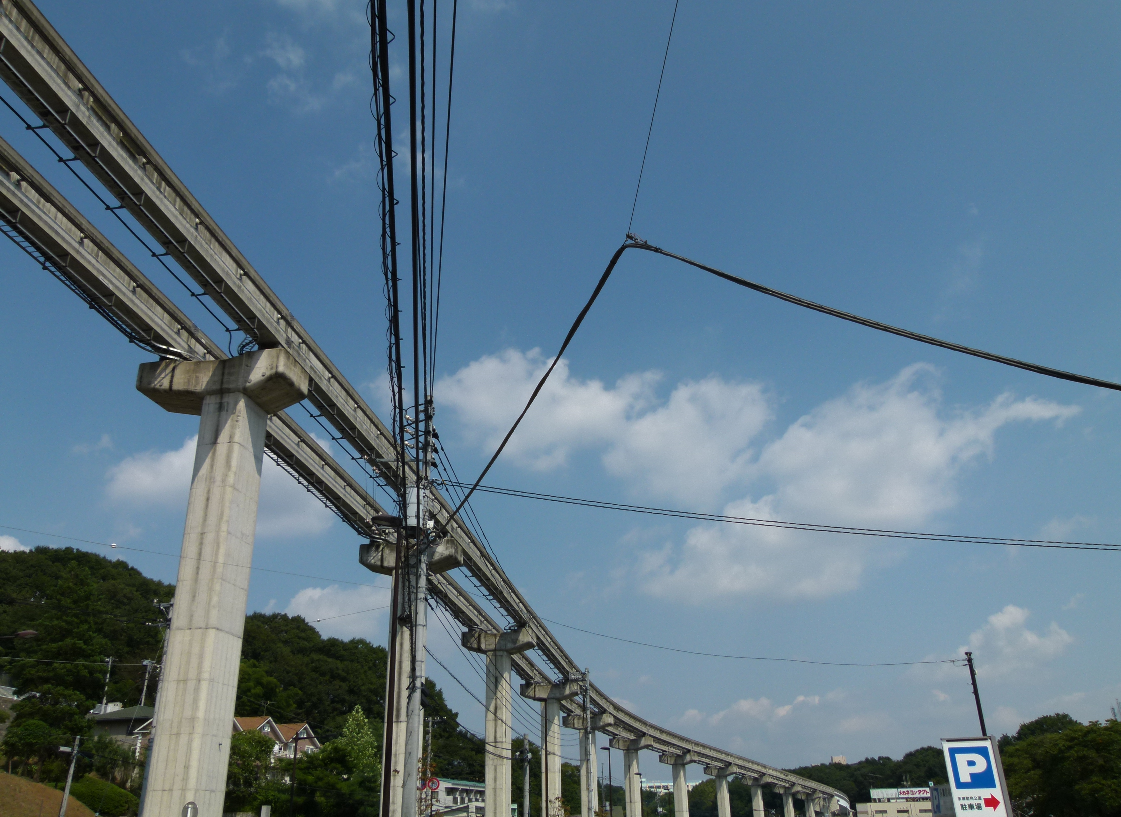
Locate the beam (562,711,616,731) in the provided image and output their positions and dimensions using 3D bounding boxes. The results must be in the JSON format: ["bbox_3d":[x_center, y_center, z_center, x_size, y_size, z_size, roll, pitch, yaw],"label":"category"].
[{"bbox_3d":[3.119,35.026,97.535,5.200,1.430,2.028,-8,-25,13],"label":"beam"}]

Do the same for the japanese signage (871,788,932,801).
[{"bbox_3d":[75.918,85.840,195.000,13.000,1.900,0.350,-7,-25,11],"label":"japanese signage"}]

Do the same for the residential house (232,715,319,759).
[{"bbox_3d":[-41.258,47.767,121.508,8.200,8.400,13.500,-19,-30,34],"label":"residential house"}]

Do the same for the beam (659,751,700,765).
[{"bbox_3d":[17.729,52.680,131.050,5.200,1.430,2.028,-12,-27,22],"label":"beam"}]

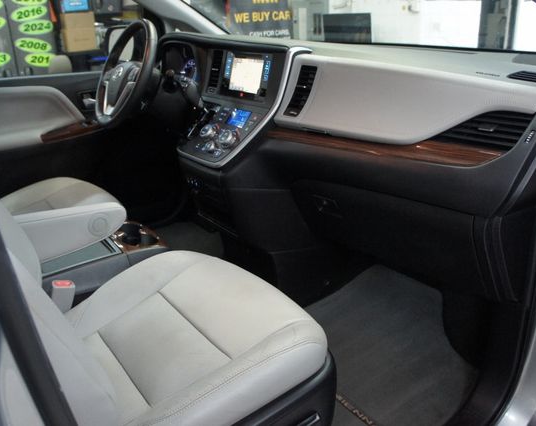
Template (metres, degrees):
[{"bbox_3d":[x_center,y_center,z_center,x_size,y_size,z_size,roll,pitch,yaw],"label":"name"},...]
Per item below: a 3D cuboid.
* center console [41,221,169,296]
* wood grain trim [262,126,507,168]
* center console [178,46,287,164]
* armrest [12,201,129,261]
[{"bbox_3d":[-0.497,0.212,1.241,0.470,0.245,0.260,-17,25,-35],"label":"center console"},{"bbox_3d":[0.219,-0.167,1.103,0.110,0.050,0.570,-17,25,-35],"label":"wood grain trim"},{"bbox_3d":[-0.122,-0.312,1.381,0.230,0.315,0.350,-17,25,-35],"label":"center console"},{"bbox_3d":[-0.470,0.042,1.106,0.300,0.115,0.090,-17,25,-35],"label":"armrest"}]

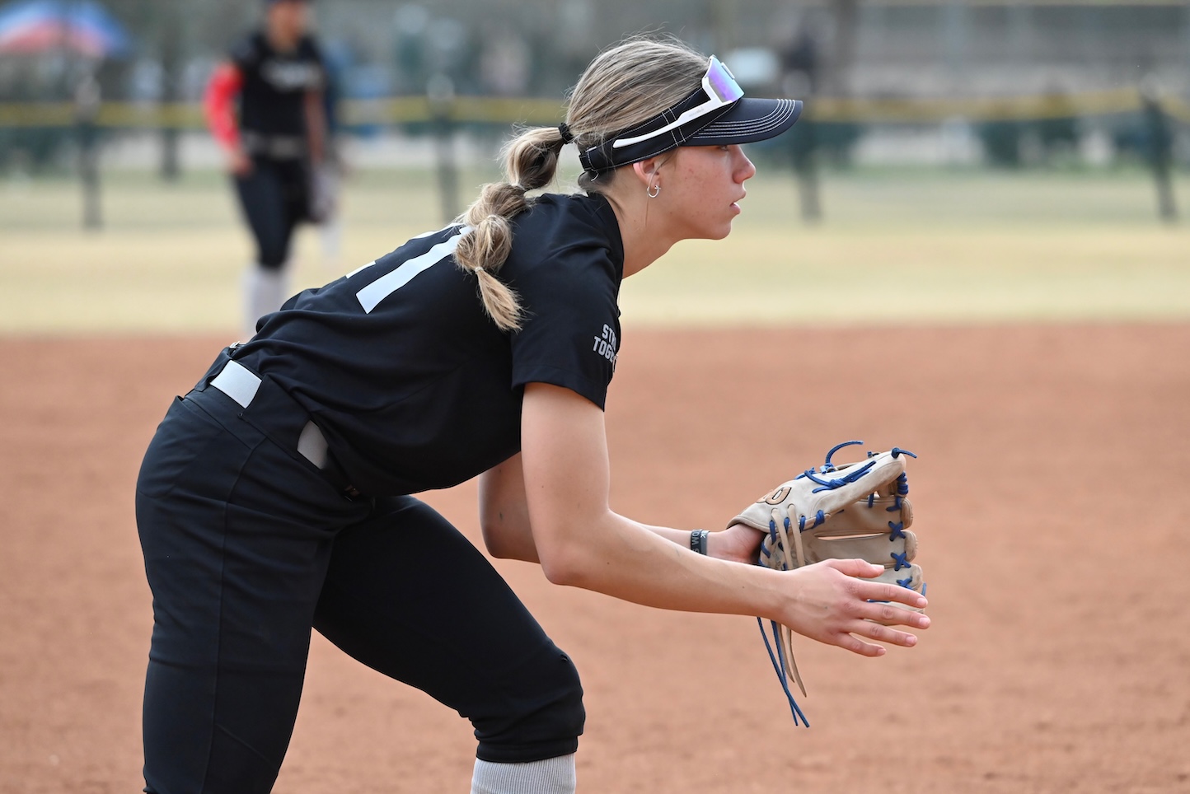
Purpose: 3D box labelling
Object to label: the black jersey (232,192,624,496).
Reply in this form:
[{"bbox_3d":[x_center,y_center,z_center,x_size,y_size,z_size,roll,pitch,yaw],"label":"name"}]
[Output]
[{"bbox_3d":[-0.175,-0.059,9.650,0.455,0.285,0.430,-31,9,0],"label":"black jersey"}]

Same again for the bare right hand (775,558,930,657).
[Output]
[{"bbox_3d":[0.297,0.243,9.550,0.182,0.102,0.065,12,0,-3],"label":"bare right hand"}]

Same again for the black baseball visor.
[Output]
[{"bbox_3d":[0.105,-0.331,9.650,0.272,0.112,0.185,-17,2,-2],"label":"black baseball visor"}]

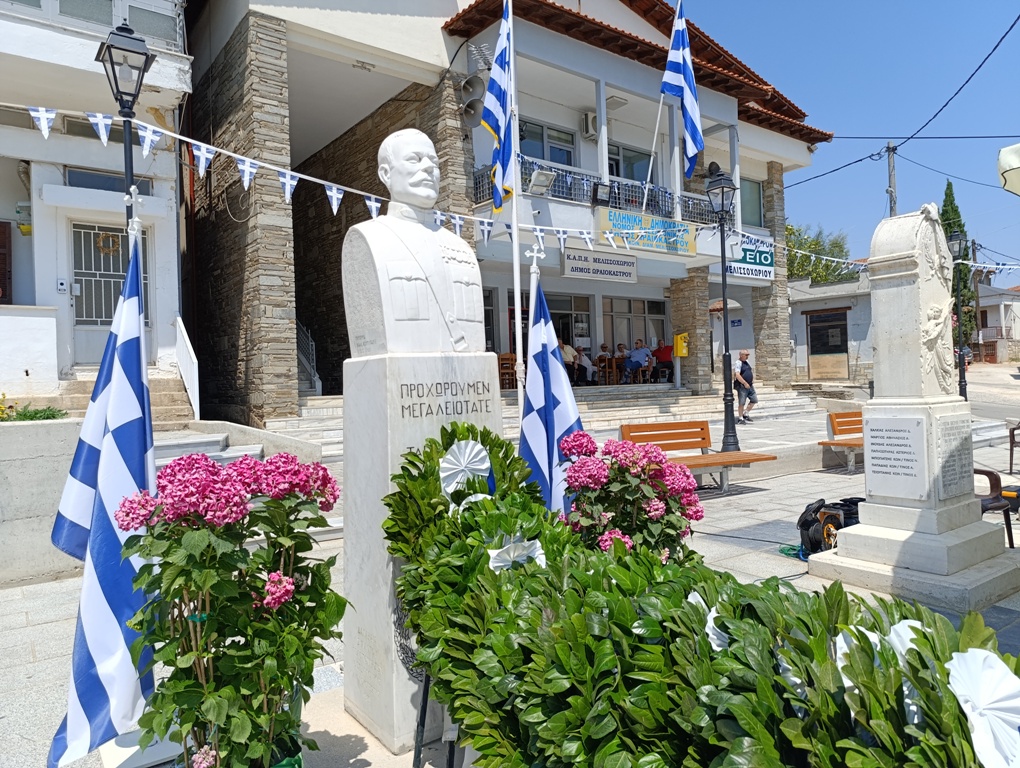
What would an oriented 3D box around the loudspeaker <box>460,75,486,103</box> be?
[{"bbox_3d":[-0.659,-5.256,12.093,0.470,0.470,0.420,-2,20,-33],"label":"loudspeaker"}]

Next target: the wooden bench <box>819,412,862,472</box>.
[{"bbox_3d":[5.920,0.898,10.750,2.050,0.860,0.820,-2,0,-22],"label":"wooden bench"}]

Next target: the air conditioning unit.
[{"bbox_3d":[1.983,-5.939,15.711,0.770,0.540,0.290,-2,0,-38],"label":"air conditioning unit"}]

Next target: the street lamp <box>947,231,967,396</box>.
[{"bbox_3d":[9.041,-1.184,13.606,0.330,3.816,0.330,-2,0,-33],"label":"street lamp"}]

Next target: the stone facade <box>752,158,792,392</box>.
[{"bbox_3d":[7.953,-3.268,20.846,0.660,6.844,0.830,-2,0,-38],"label":"stone facade"}]

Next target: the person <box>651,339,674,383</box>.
[{"bbox_3d":[4.225,-0.627,18.804,0.620,1.215,0.750,-2,0,12],"label":"person"}]

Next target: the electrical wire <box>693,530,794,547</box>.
[{"bbox_3d":[2.175,1.453,6.402,0.030,0.020,1.018,-2,0,-44],"label":"electrical wire"}]

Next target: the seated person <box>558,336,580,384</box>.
[{"bbox_3d":[1.480,-0.550,16.600,0.620,1.220,0.800,-2,0,-27],"label":"seated person"}]

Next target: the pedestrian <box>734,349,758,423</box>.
[{"bbox_3d":[5.337,0.064,15.349,0.520,1.681,0.520,-2,0,22],"label":"pedestrian"}]

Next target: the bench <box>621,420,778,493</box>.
[{"bbox_3d":[2.199,0.883,8.165,2.070,0.789,0.744,-2,0,-30],"label":"bench"}]

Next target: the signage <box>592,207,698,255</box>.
[{"bbox_3d":[2.988,-3.204,14.528,3.056,0.740,0.140,-2,0,-37],"label":"signage"}]

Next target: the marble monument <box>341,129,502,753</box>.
[{"bbox_3d":[-0.342,0.128,2.478,0.455,2.123,0.415,-2,0,-36],"label":"marble monument"}]

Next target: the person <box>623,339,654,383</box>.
[{"bbox_3d":[3.465,-0.607,18.300,0.850,1.200,0.620,-2,0,-30],"label":"person"}]

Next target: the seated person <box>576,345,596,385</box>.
[{"bbox_3d":[2.122,-0.514,18.703,0.500,1.051,0.680,-2,-1,-45],"label":"seated person"}]

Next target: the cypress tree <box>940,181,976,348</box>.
[{"bbox_3d":[30.127,-8.048,46.049,2.900,11.561,2.900,-2,0,0],"label":"cypress tree"}]

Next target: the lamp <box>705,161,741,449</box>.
[{"bbox_3d":[2.923,-0.996,9.206,0.330,3.823,0.330,-2,0,-33],"label":"lamp"}]

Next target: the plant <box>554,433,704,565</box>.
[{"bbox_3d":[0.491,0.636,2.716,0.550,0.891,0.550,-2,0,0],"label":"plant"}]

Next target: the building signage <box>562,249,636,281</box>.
[{"bbox_3d":[2.126,-2.756,16.014,2.419,0.637,0.120,-2,0,-38],"label":"building signage"}]

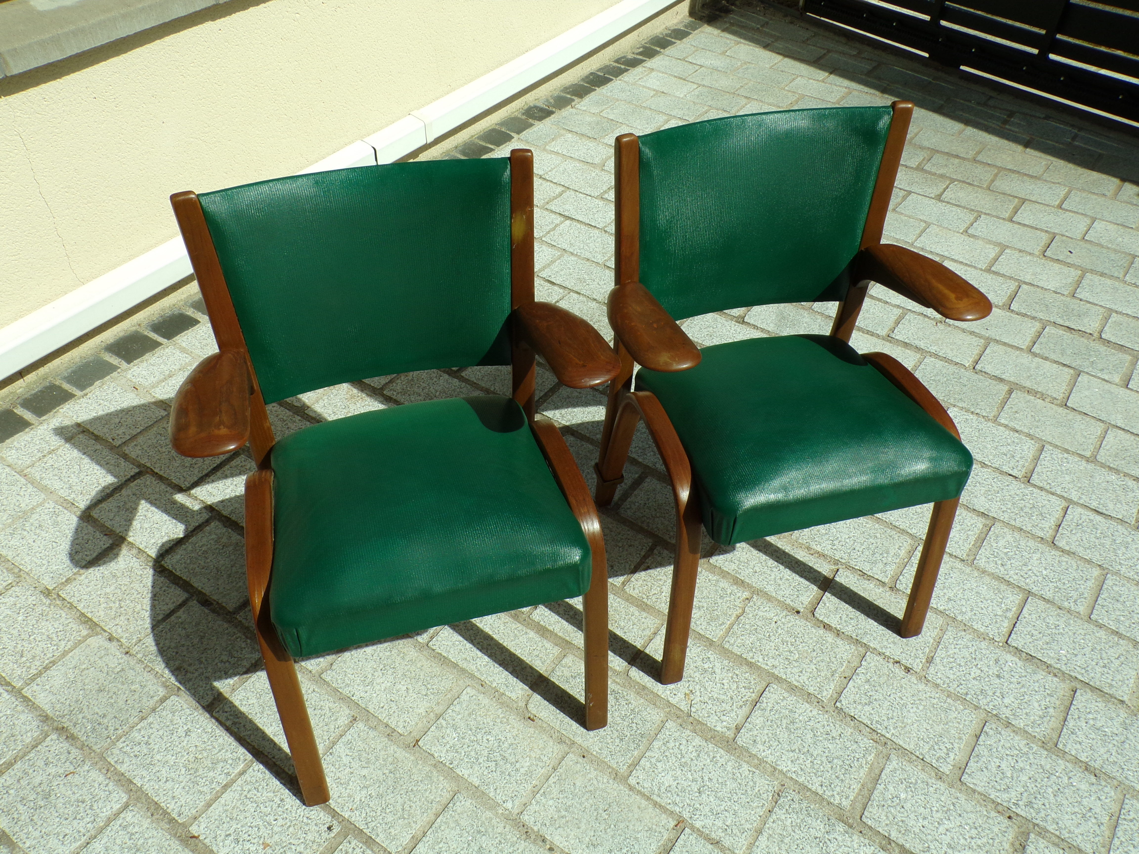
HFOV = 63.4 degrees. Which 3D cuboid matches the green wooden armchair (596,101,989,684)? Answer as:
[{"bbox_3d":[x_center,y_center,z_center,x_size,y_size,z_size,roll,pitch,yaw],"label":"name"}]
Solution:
[{"bbox_3d":[0.372,-0.041,1.534,0.602,0.798,0.513,-8,45,-11],"label":"green wooden armchair"}]

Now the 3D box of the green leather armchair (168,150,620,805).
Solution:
[{"bbox_3d":[-0.227,0.091,1.375,0.613,0.798,0.513,-11,45,-13],"label":"green leather armchair"}]

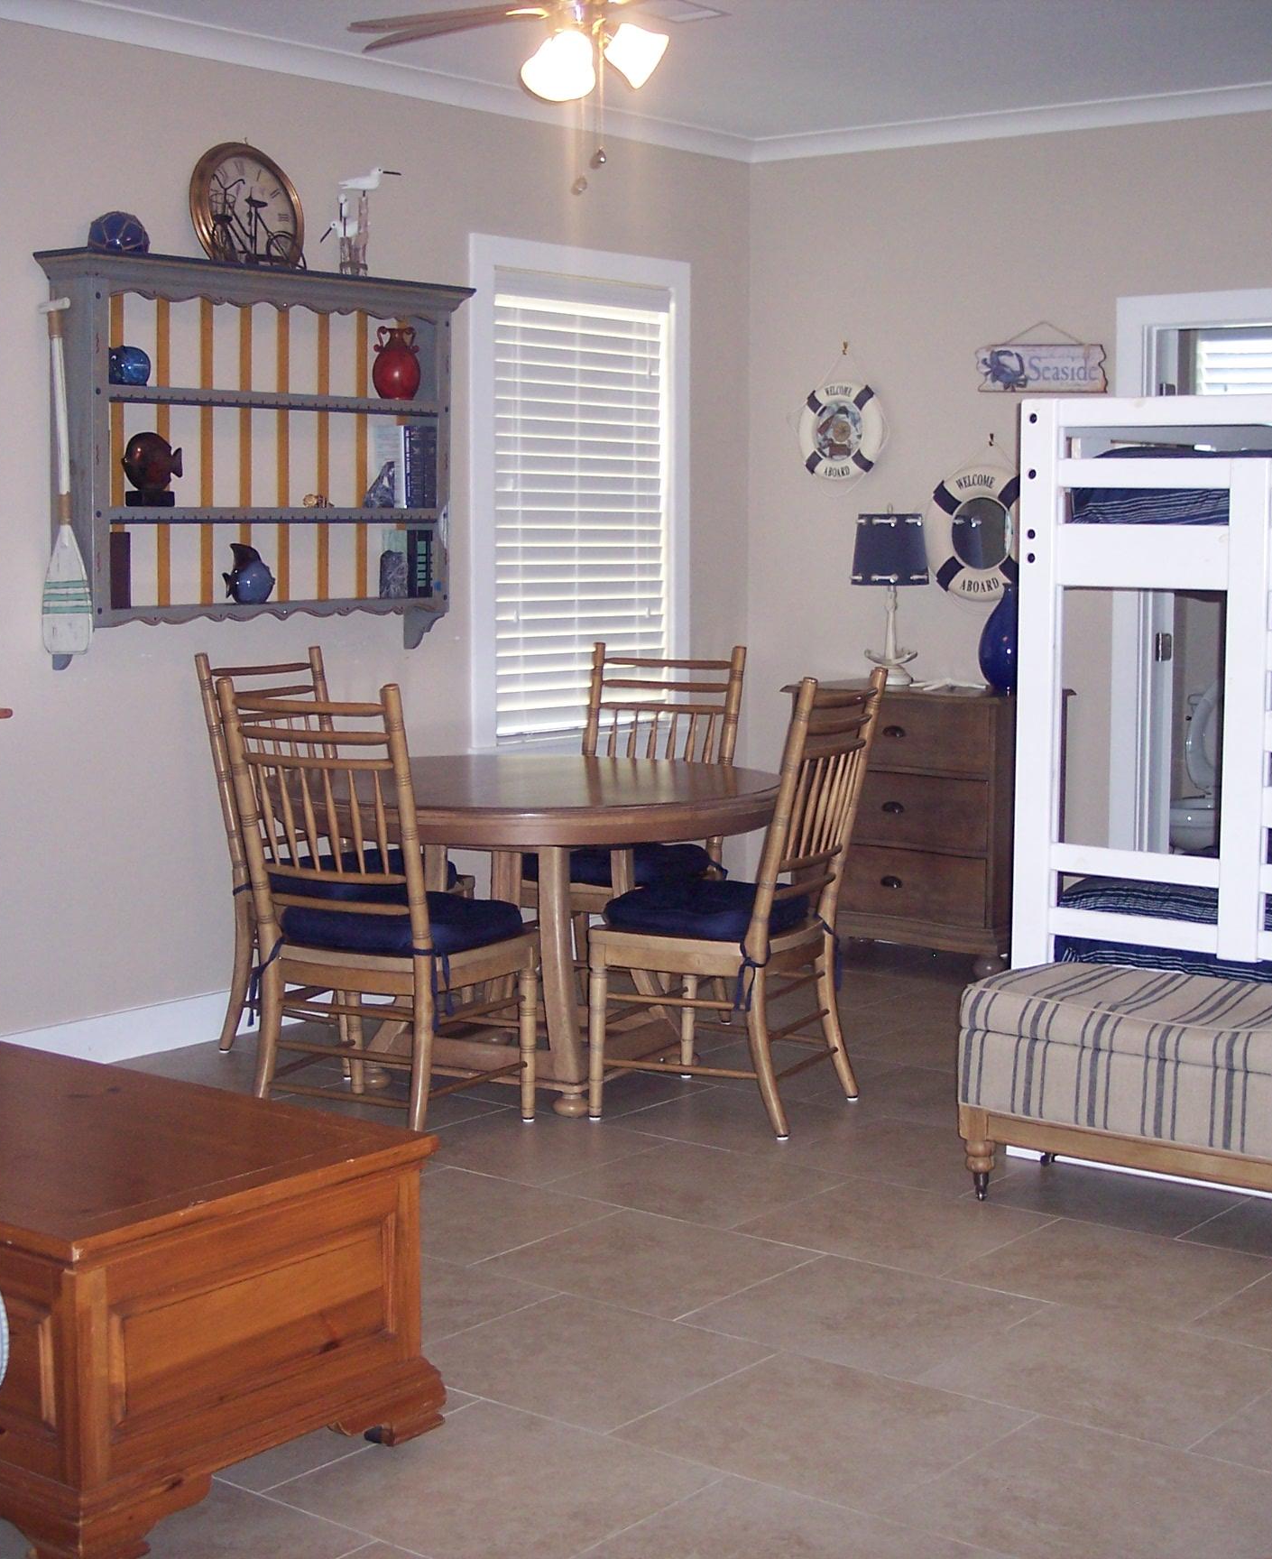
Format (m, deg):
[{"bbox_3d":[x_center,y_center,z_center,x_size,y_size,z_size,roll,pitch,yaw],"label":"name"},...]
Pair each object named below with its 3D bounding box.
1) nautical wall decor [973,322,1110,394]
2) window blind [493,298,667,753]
[{"bbox_3d":[1.284,-1.341,7.454,0.482,0.228,0.022,5,8,38],"label":"nautical wall decor"},{"bbox_3d":[-0.186,-0.873,7.566,0.060,1.445,0.885,5,8,38],"label":"window blind"}]

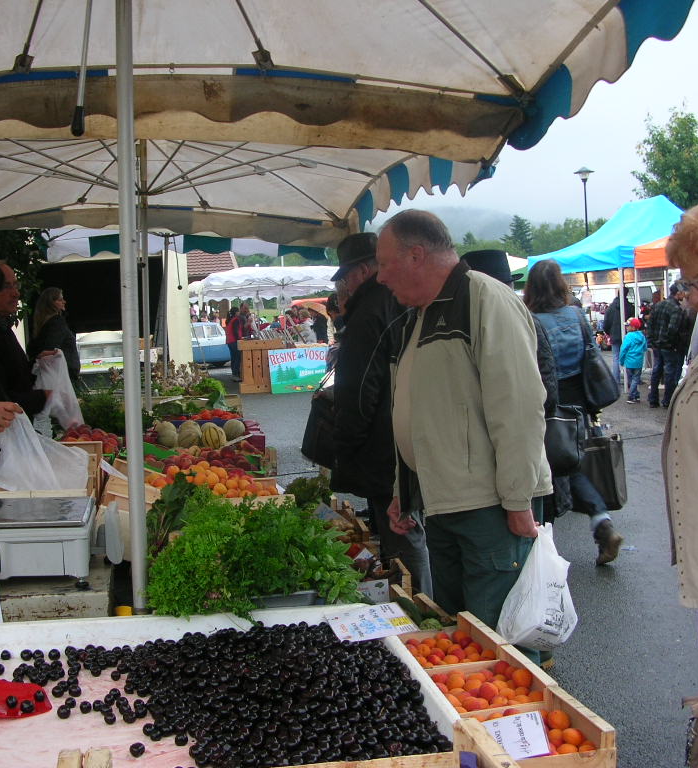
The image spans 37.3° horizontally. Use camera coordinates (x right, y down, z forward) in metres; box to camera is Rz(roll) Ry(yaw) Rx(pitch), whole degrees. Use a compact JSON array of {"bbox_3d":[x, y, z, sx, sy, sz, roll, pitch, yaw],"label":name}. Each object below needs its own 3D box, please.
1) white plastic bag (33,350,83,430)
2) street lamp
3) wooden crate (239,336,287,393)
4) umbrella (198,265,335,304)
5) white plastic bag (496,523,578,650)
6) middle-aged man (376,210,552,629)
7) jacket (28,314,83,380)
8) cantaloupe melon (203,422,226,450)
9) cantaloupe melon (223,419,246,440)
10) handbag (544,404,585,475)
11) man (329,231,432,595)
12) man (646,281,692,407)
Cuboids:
[{"bbox_3d":[-1.501,0.034,5.350,0.250,0.420,0.150,-3,4,-18],"label":"white plastic bag"},{"bbox_3d":[6.191,-3.126,27.165,0.520,5.104,0.520,-2,4,0],"label":"street lamp"},{"bbox_3d":[-1.709,-0.335,19.509,0.870,1.000,0.500,-3,4,-14],"label":"wooden crate"},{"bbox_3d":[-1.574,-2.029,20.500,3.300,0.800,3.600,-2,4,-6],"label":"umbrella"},{"bbox_3d":[0.583,0.633,3.220,0.250,0.390,0.170,-2,4,-18],"label":"white plastic bag"},{"bbox_3d":[0.395,0.290,3.450,0.450,1.660,0.540,-3,5,-30],"label":"middle-aged man"},{"bbox_3d":[-2.361,-0.285,8.300,0.400,0.600,0.450,-2,4,-6],"label":"jacket"},{"bbox_3d":[-0.713,0.271,5.450,0.130,0.135,0.130,-1,4,0],"label":"cantaloupe melon"},{"bbox_3d":[-0.630,0.251,5.700,0.125,0.125,0.125,-2,4,0],"label":"cantaloupe melon"},{"bbox_3d":[1.062,0.279,5.200,0.300,0.350,0.150,0,4,24],"label":"handbag"},{"bbox_3d":[0.139,0.214,4.300,0.420,1.700,0.510,2,5,33],"label":"man"},{"bbox_3d":[4.320,-0.560,14.000,0.540,1.720,0.380,1,5,27],"label":"man"}]

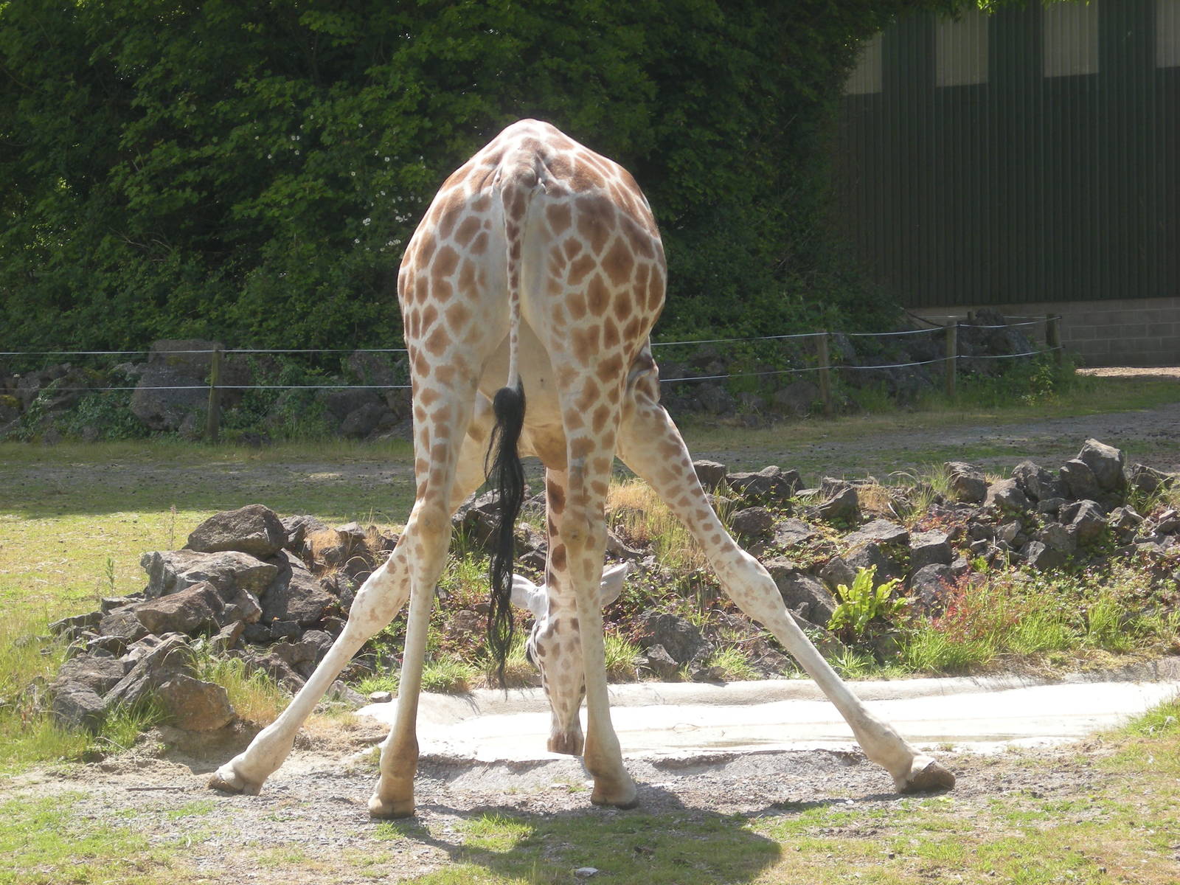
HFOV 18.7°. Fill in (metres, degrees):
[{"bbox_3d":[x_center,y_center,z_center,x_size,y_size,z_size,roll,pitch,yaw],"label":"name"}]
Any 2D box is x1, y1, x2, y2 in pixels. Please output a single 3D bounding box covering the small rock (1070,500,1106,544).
[{"bbox_3d":[2.603,0.414,18.700,0.192,0.226,0.200,0,-1,0],"label":"small rock"}]

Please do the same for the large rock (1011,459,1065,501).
[{"bbox_3d":[2.754,0.238,22.000,0.334,0.255,0.270,0,-1,0],"label":"large rock"}]

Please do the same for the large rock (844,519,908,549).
[{"bbox_3d":[1.655,0.525,20.700,0.373,0.171,0.290,0,-1,0],"label":"large rock"}]

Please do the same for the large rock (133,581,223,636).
[{"bbox_3d":[-1.865,0.751,16.200,0.403,0.245,0.310,0,-1,0],"label":"large rock"}]

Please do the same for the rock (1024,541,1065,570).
[{"bbox_3d":[2.588,0.646,20.400,0.252,0.173,0.200,0,0,0],"label":"rock"}]

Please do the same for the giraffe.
[{"bbox_3d":[-0.040,0.070,13.100,2.650,2.420,2.500,0,-1,6],"label":"giraffe"}]

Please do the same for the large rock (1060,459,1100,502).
[{"bbox_3d":[2.998,0.234,21.900,0.248,0.259,0.210,0,-1,0],"label":"large rock"}]

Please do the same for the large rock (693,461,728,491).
[{"bbox_3d":[0.633,0.178,19.200,0.212,0.163,0.200,0,-1,0],"label":"large rock"}]

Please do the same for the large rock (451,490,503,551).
[{"bbox_3d":[-0.560,0.398,18.200,0.308,0.304,0.280,0,-1,0],"label":"large rock"}]

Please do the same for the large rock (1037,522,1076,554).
[{"bbox_3d":[2.687,0.552,20.600,0.233,0.186,0.200,0,0,0],"label":"large rock"}]

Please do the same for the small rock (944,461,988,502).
[{"bbox_3d":[2.020,0.215,19.200,0.227,0.227,0.230,0,-1,0],"label":"small rock"}]

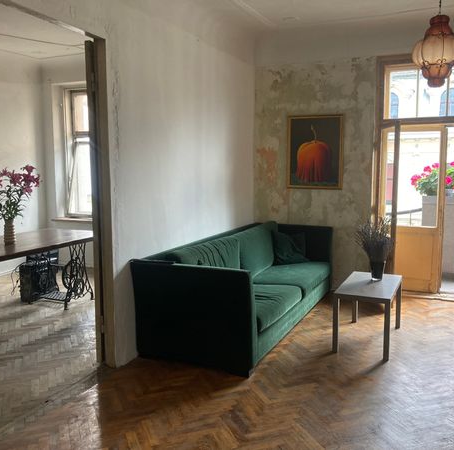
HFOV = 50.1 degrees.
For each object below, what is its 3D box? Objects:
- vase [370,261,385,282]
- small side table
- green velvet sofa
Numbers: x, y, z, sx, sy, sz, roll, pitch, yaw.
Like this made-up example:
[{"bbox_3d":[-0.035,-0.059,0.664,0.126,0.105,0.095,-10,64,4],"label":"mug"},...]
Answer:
[{"bbox_3d":[1.324,0.402,4.253,0.133,0.168,0.133,2,7,17],"label":"vase"},{"bbox_3d":[1.225,0.749,4.155,0.416,0.496,0.836,3,8,25],"label":"small side table"},{"bbox_3d":[0.263,0.536,4.783,0.969,0.769,2.581,3,8,25],"label":"green velvet sofa"}]

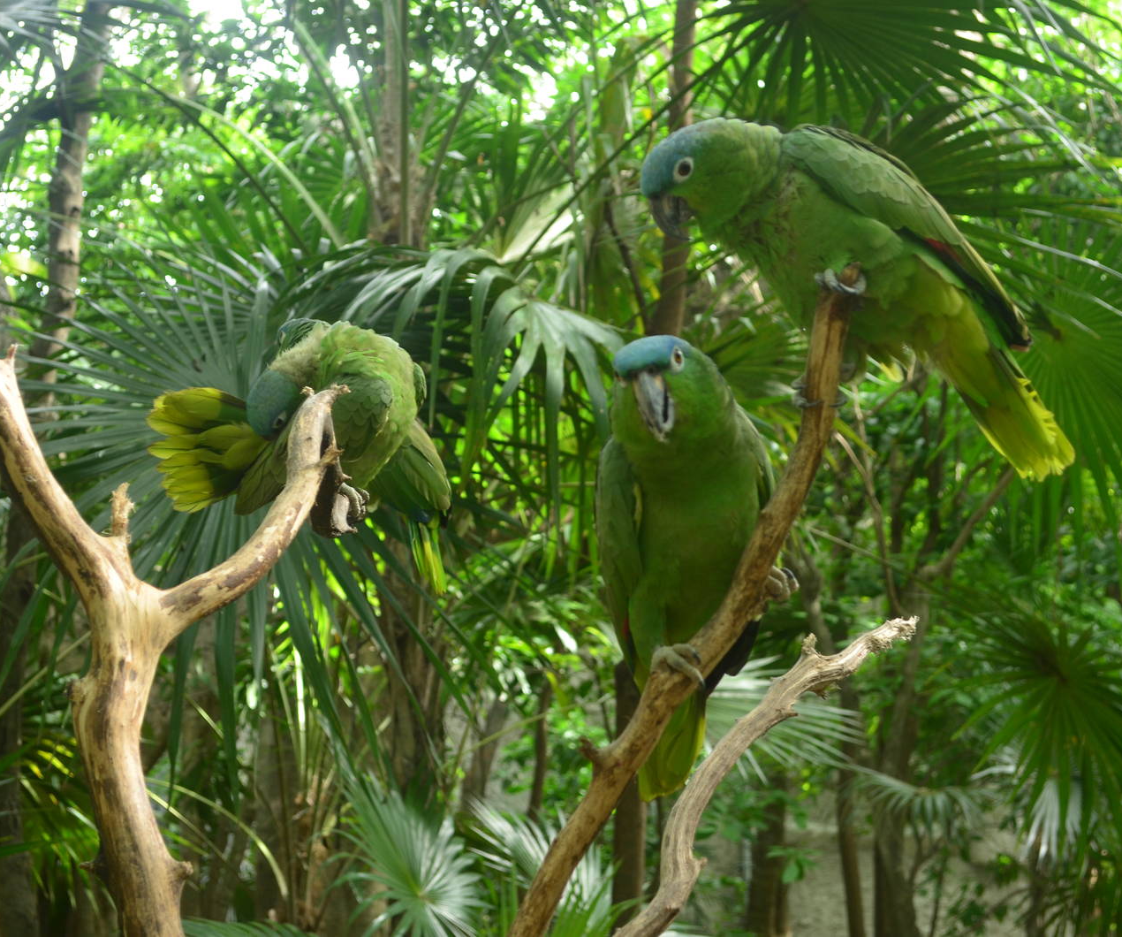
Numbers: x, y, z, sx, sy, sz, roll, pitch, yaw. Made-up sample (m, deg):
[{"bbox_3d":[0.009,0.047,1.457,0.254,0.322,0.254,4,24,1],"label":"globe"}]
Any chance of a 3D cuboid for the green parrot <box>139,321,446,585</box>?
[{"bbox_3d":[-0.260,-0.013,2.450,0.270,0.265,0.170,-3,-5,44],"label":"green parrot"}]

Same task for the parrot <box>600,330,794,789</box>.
[{"bbox_3d":[0.092,0.069,1.730,0.135,0.315,0.180,0,-3,-3],"label":"parrot"}]

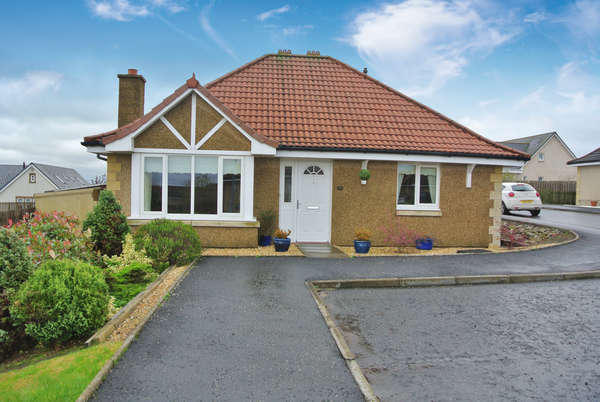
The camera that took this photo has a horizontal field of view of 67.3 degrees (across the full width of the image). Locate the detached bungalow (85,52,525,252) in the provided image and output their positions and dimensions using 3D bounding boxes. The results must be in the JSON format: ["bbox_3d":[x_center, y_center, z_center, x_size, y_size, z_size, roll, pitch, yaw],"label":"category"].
[{"bbox_3d":[0.025,-1.946,14.956,10.850,6.100,8.900,1,0,-7],"label":"detached bungalow"}]

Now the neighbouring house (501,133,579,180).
[{"bbox_3d":[25.700,-3.951,52.400,8.400,6.900,9.500,1,0,-16],"label":"neighbouring house"}]

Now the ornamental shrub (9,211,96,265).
[{"bbox_3d":[-3.954,0.679,7.200,1.450,1.100,1.300,1,0,-7],"label":"ornamental shrub"}]

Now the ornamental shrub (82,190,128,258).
[{"bbox_3d":[-3.970,0.480,9.200,0.950,1.380,0.920,1,0,-7],"label":"ornamental shrub"}]

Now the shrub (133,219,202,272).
[{"bbox_3d":[-2.602,0.874,8.850,1.400,1.080,1.300,1,0,-7],"label":"shrub"}]

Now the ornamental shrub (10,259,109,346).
[{"bbox_3d":[-2.615,1.093,4.900,1.050,0.950,1.000,1,0,-7],"label":"ornamental shrub"}]

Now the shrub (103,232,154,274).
[{"bbox_3d":[-3.044,0.950,8.000,0.850,0.700,0.750,1,0,-7],"label":"shrub"}]

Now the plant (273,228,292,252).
[{"bbox_3d":[-0.417,0.942,10.750,0.440,0.560,0.440,1,0,-7],"label":"plant"}]

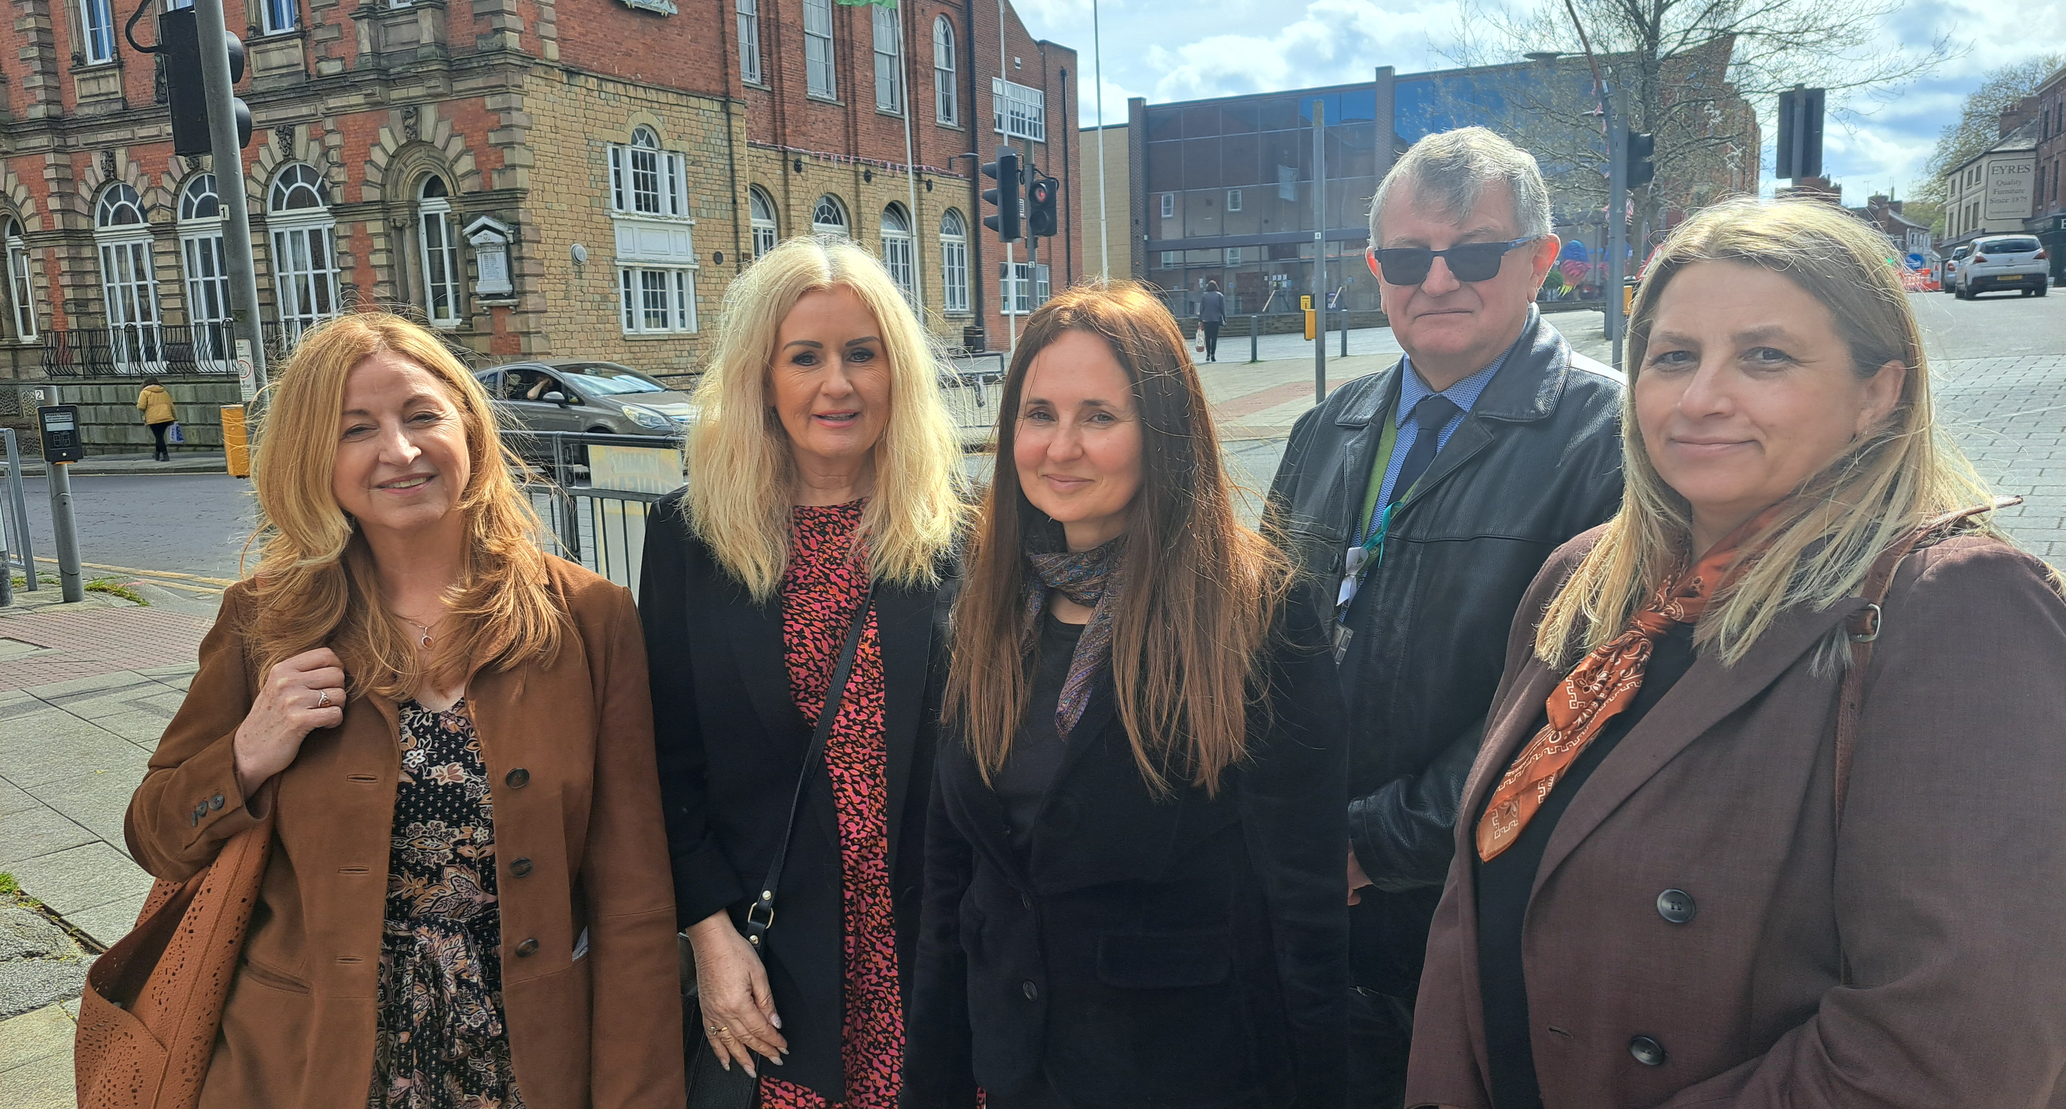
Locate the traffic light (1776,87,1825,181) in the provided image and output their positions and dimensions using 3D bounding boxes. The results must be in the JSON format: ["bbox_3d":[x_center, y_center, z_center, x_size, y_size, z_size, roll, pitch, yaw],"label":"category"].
[{"bbox_3d":[9.864,-5.390,18.400,0.510,1.090,0.400,3,10,30],"label":"traffic light"}]

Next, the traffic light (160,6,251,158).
[{"bbox_3d":[-3.923,-2.237,6.800,0.280,0.660,0.300,3,10,28],"label":"traffic light"}]

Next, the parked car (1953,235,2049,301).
[{"bbox_3d":[27.038,-7.933,39.969,1.840,1.640,4.360,3,10,29],"label":"parked car"}]

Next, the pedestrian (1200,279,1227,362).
[{"bbox_3d":[3.681,-4.820,29.300,0.560,1.700,0.400,-1,9,5],"label":"pedestrian"}]

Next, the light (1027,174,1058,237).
[{"bbox_3d":[0.130,-3.988,16.500,0.280,0.670,0.280,7,12,44],"label":"light"}]

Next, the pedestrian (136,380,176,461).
[{"bbox_3d":[-17.315,-2.663,28.300,0.560,1.630,0.420,-10,12,-41],"label":"pedestrian"}]

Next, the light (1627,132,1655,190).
[{"bbox_3d":[7.218,-4.683,17.000,0.310,0.670,0.280,1,9,18],"label":"light"}]

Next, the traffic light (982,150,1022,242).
[{"bbox_3d":[-0.327,-4.156,16.600,0.400,1.110,0.500,2,10,26],"label":"traffic light"}]

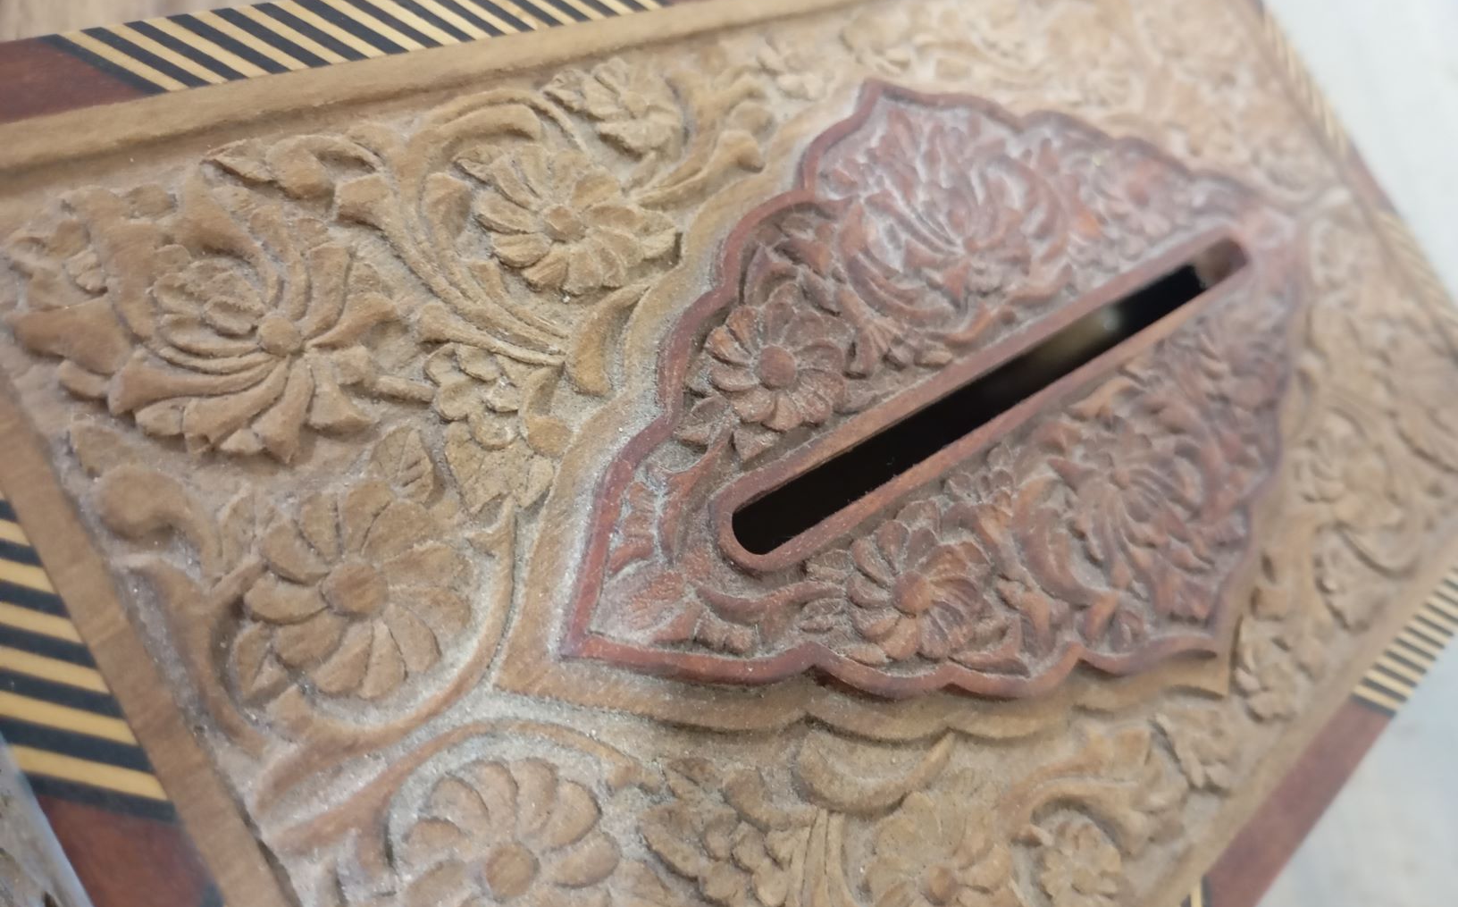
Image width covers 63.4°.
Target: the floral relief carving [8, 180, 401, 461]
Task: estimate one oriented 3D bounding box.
[{"bbox_3d":[-0.051,-0.013,0.118,0.035,0.005,0.033,-27,86,-38],"label":"floral relief carving"}]

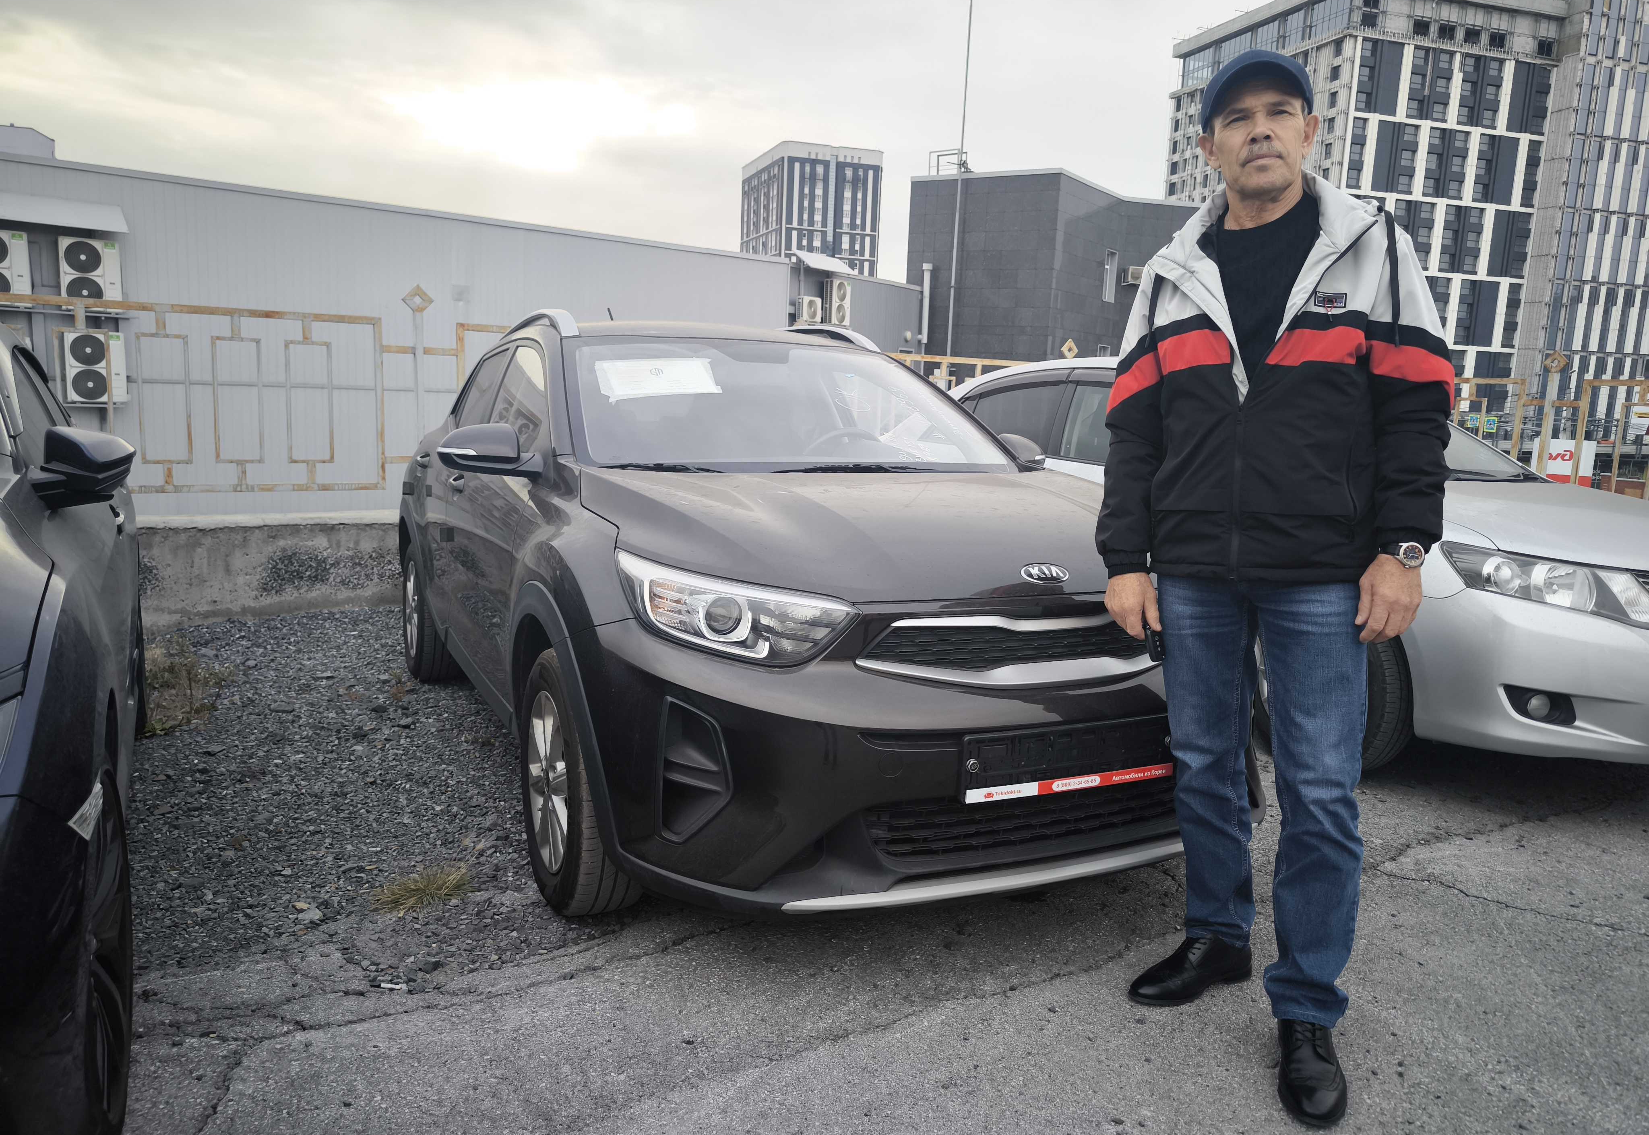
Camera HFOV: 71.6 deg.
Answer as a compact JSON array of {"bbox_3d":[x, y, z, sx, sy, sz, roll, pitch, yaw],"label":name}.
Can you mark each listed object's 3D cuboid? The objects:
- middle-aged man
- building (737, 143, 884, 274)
[{"bbox_3d":[0.783,0.002,2.061,0.600,1.780,0.460,8,11,33],"label":"middle-aged man"},{"bbox_3d":[-5.004,-76.969,299.337,24.800,57.000,39.300,-1,10,-18],"label":"building"}]

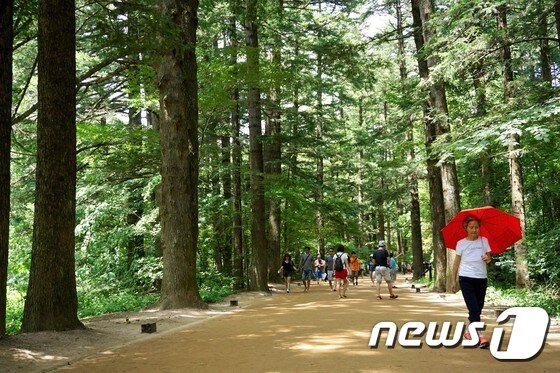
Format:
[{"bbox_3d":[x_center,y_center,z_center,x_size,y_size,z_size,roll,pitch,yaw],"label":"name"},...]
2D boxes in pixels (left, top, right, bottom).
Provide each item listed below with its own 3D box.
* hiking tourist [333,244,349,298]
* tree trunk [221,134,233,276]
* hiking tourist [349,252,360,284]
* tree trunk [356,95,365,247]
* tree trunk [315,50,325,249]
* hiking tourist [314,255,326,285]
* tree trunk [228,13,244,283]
[{"bbox_3d":[1.851,2.607,17.712,0.500,1.624,0.420,-3,-8,12],"label":"hiking tourist"},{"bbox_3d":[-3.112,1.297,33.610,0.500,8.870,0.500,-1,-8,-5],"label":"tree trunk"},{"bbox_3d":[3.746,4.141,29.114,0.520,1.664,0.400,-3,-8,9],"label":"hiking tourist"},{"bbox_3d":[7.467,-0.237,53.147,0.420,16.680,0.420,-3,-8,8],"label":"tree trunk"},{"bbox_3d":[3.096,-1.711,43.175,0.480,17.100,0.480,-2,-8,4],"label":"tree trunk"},{"bbox_3d":[2.173,4.522,31.308,0.600,1.579,0.400,-3,-8,9],"label":"hiking tourist"},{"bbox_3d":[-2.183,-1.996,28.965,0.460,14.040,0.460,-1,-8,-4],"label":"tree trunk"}]

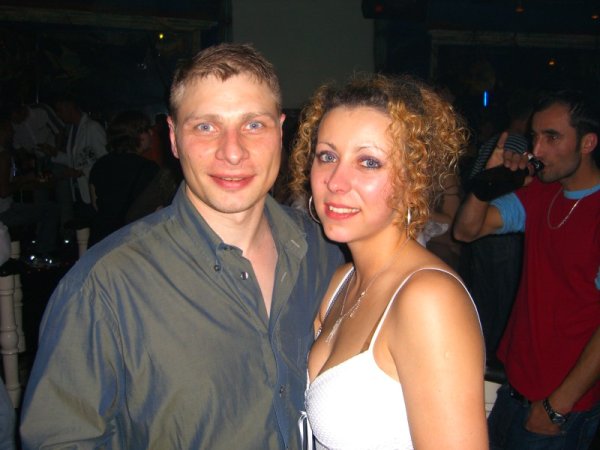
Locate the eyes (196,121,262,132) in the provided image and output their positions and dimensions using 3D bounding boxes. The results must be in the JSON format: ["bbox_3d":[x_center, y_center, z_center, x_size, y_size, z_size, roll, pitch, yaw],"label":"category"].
[{"bbox_3d":[-0.097,-0.135,0.905,0.095,0.015,0.022,-2,8,-11],"label":"eyes"}]

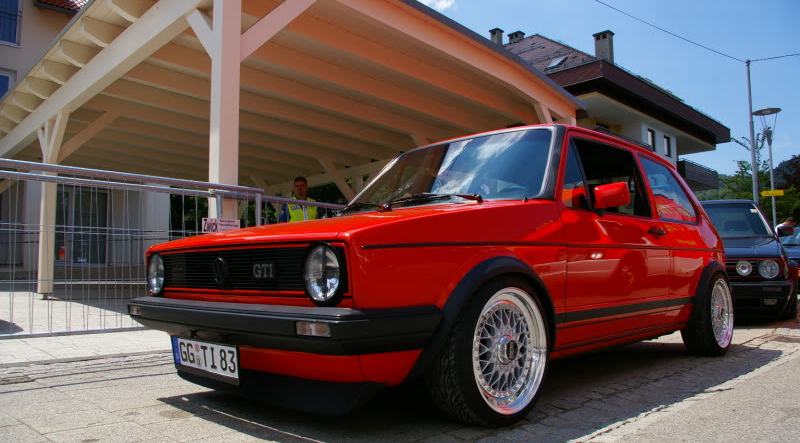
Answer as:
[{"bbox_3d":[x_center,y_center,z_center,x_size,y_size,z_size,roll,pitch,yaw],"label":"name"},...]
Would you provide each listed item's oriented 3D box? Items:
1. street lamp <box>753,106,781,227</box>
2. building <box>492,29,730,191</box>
[{"bbox_3d":[9.073,-0.539,14.614,0.690,4.510,0.690,0,-5,0],"label":"street lamp"},{"bbox_3d":[7.718,-3.674,35.920,17.500,14.400,16.500,-5,-7,44],"label":"building"}]

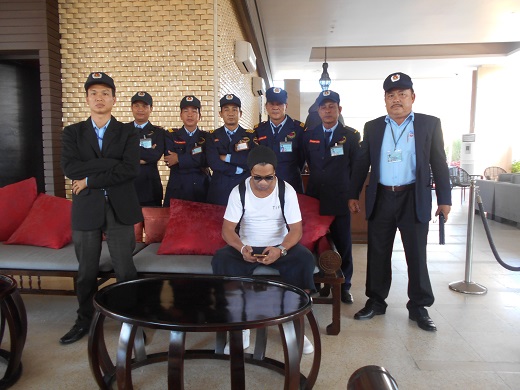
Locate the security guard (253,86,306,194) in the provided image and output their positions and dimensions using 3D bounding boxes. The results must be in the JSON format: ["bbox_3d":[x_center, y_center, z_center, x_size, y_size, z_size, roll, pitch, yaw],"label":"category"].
[{"bbox_3d":[0.165,-0.021,3.309,0.470,1.753,0.300,0,5,2],"label":"security guard"}]

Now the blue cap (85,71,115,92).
[{"bbox_3d":[-0.962,-0.694,2.355,0.185,0.120,0.260,-1,4,-15],"label":"blue cap"}]

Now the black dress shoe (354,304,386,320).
[{"bbox_3d":[0.816,0.844,2.883,0.270,0.100,0.100,-2,5,-22],"label":"black dress shoe"}]

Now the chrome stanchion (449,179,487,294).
[{"bbox_3d":[1.866,0.354,3.474,0.340,0.989,0.340,0,5,0],"label":"chrome stanchion"}]

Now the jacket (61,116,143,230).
[{"bbox_3d":[-0.972,-0.136,2.427,0.500,0.715,0.360,-1,5,-17],"label":"jacket"}]

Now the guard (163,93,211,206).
[{"bbox_3d":[-0.623,0.010,3.310,0.460,1.675,0.340,0,4,-7],"label":"guard"}]

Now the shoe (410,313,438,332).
[{"bbox_3d":[1.125,0.851,2.711,0.100,0.105,0.280,0,4,-8],"label":"shoe"}]

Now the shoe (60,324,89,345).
[{"bbox_3d":[-1.162,0.865,2.538,0.100,0.100,0.275,4,6,36],"label":"shoe"}]

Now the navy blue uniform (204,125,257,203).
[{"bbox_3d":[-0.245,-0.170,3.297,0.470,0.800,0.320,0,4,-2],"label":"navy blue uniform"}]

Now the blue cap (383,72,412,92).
[{"bbox_3d":[0.926,-0.764,2.649,0.185,0.135,0.260,2,5,24],"label":"blue cap"}]

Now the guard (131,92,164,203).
[{"bbox_3d":[-1.017,-0.021,3.380,0.460,1.733,0.320,0,5,-8],"label":"guard"}]

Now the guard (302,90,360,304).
[{"bbox_3d":[0.592,0.018,3.190,0.500,1.690,0.320,1,4,14],"label":"guard"}]

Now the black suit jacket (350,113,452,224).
[{"bbox_3d":[0.983,-0.182,2.744,0.690,0.760,0.330,2,5,22],"label":"black suit jacket"}]

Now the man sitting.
[{"bbox_3d":[0.023,0.292,2.602,0.660,1.240,0.740,0,5,2],"label":"man sitting"}]

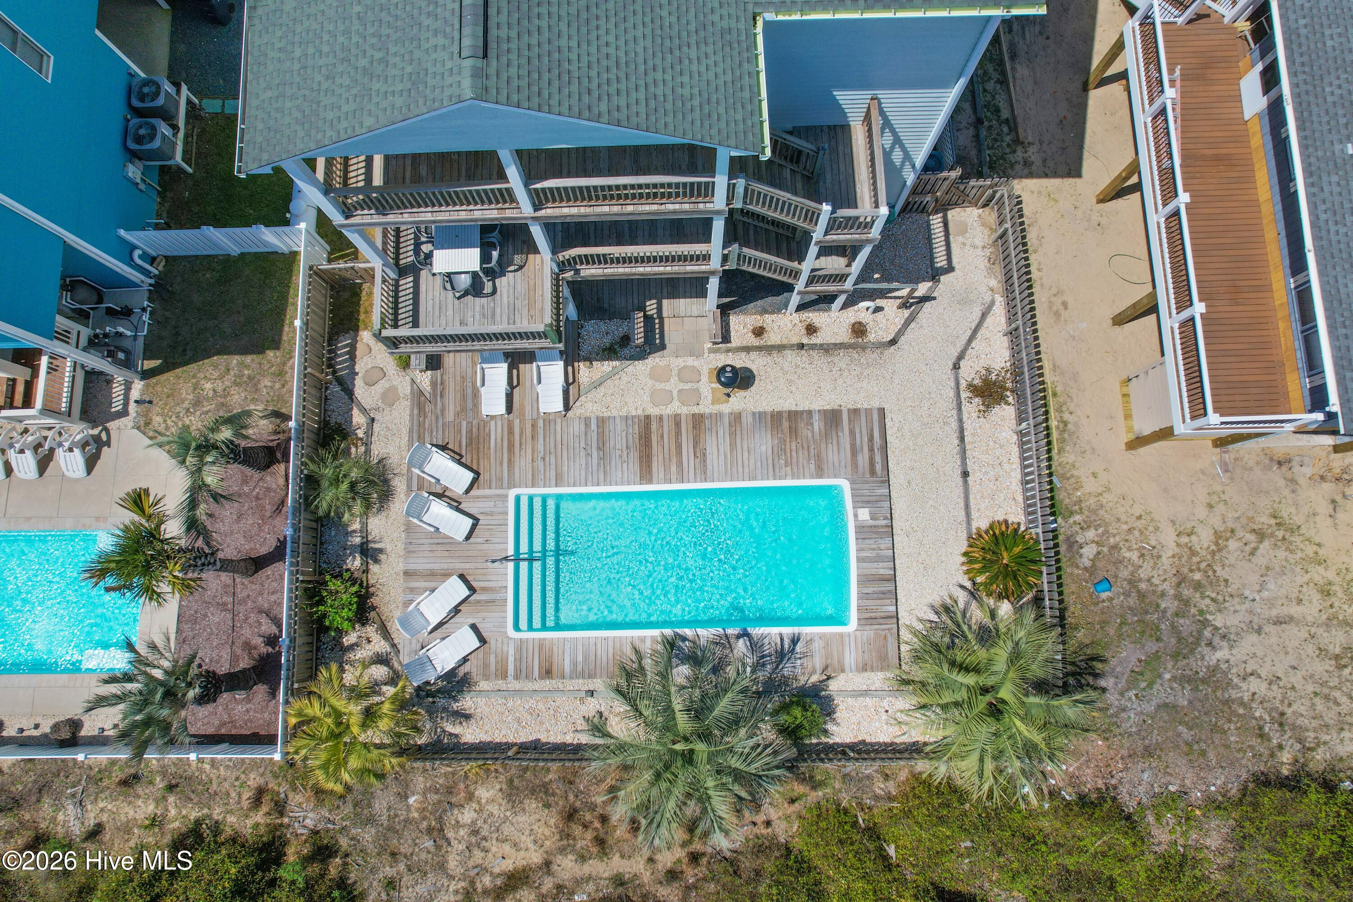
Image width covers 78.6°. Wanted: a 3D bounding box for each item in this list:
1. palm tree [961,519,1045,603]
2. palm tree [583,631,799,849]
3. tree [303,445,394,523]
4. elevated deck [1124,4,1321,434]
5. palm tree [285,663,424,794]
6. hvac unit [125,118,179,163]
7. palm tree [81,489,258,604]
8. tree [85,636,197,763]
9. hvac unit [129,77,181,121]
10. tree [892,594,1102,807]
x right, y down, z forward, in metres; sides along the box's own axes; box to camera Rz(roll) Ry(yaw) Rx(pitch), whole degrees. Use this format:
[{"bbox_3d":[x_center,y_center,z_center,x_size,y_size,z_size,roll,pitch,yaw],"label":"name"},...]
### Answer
[{"bbox_3d":[7.280,2.490,18.780,1.800,1.350,1.860,0,80,1],"label":"palm tree"},{"bbox_3d":[0.289,5.917,17.400,4.300,3.100,4.200,0,80,1],"label":"palm tree"},{"bbox_3d":[-7.699,0.808,19.267,1.700,1.350,1.800,0,80,1],"label":"tree"},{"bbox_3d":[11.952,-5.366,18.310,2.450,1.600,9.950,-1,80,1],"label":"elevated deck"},{"bbox_3d":[-6.854,5.934,17.949,2.800,2.200,2.650,0,80,1],"label":"palm tree"},{"bbox_3d":[-13.135,-7.760,20.688,0.830,0.620,0.810,-2,80,0],"label":"hvac unit"},{"bbox_3d":[-10.394,2.135,17.529,2.250,4.400,2.100,0,80,1],"label":"palm tree"},{"bbox_3d":[-10.463,5.110,17.427,2.200,3.600,2.400,0,80,1],"label":"tree"},{"bbox_3d":[-13.160,-8.883,20.881,0.820,0.620,0.810,-2,80,0],"label":"hvac unit"},{"bbox_3d":[6.373,5.131,17.402,4.030,3.200,4.150,0,80,1],"label":"tree"}]

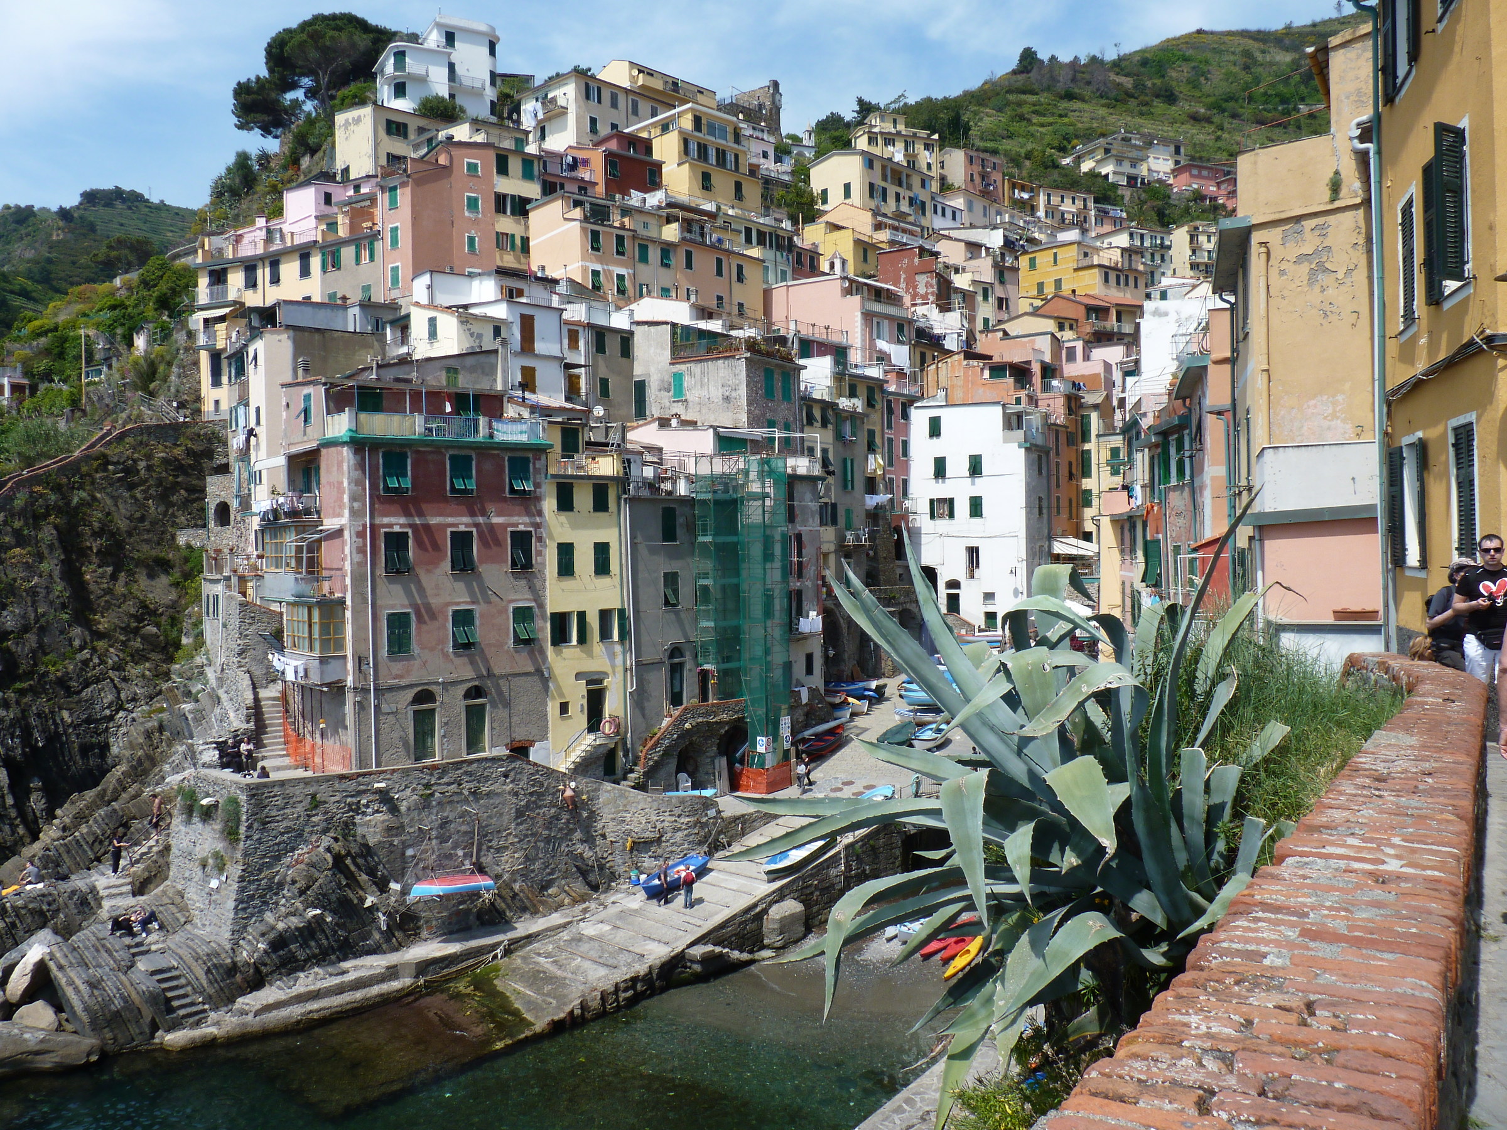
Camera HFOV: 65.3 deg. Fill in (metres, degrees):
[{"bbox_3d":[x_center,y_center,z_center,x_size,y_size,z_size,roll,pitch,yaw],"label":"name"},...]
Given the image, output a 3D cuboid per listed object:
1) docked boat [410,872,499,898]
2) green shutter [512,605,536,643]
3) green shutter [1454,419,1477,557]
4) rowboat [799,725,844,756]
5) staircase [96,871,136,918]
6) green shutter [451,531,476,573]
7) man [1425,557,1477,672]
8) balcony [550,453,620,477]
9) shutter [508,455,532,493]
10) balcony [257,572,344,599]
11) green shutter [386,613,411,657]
[{"bbox_3d":[-11.132,11.873,43.500,3.150,0.550,1.200,-1,0,-14],"label":"docked boat"},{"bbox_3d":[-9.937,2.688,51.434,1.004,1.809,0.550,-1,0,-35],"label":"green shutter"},{"bbox_3d":[7.871,-0.749,13.000,0.060,1.580,0.908,-1,0,19],"label":"green shutter"},{"bbox_3d":[3.859,10.167,67.000,1.650,1.000,5.200,-1,0,26],"label":"rowboat"},{"bbox_3d":[-23.192,12.068,42.800,1.250,0.950,2.800,-1,0,-32],"label":"staircase"},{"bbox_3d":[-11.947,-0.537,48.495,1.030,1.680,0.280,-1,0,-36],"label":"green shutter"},{"bbox_3d":[5.702,0.737,9.502,0.480,1.600,0.500,-1,0,22],"label":"man"},{"bbox_3d":[-8.050,-4.513,54.285,3.701,1.200,1.700,-1,0,-31],"label":"balcony"},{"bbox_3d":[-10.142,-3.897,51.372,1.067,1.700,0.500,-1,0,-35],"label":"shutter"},{"bbox_3d":[-18.284,0.834,47.600,1.300,1.150,5.500,-1,0,-40],"label":"balcony"},{"bbox_3d":[-14.589,2.837,48.416,1.015,1.745,0.100,-1,0,-35],"label":"green shutter"}]

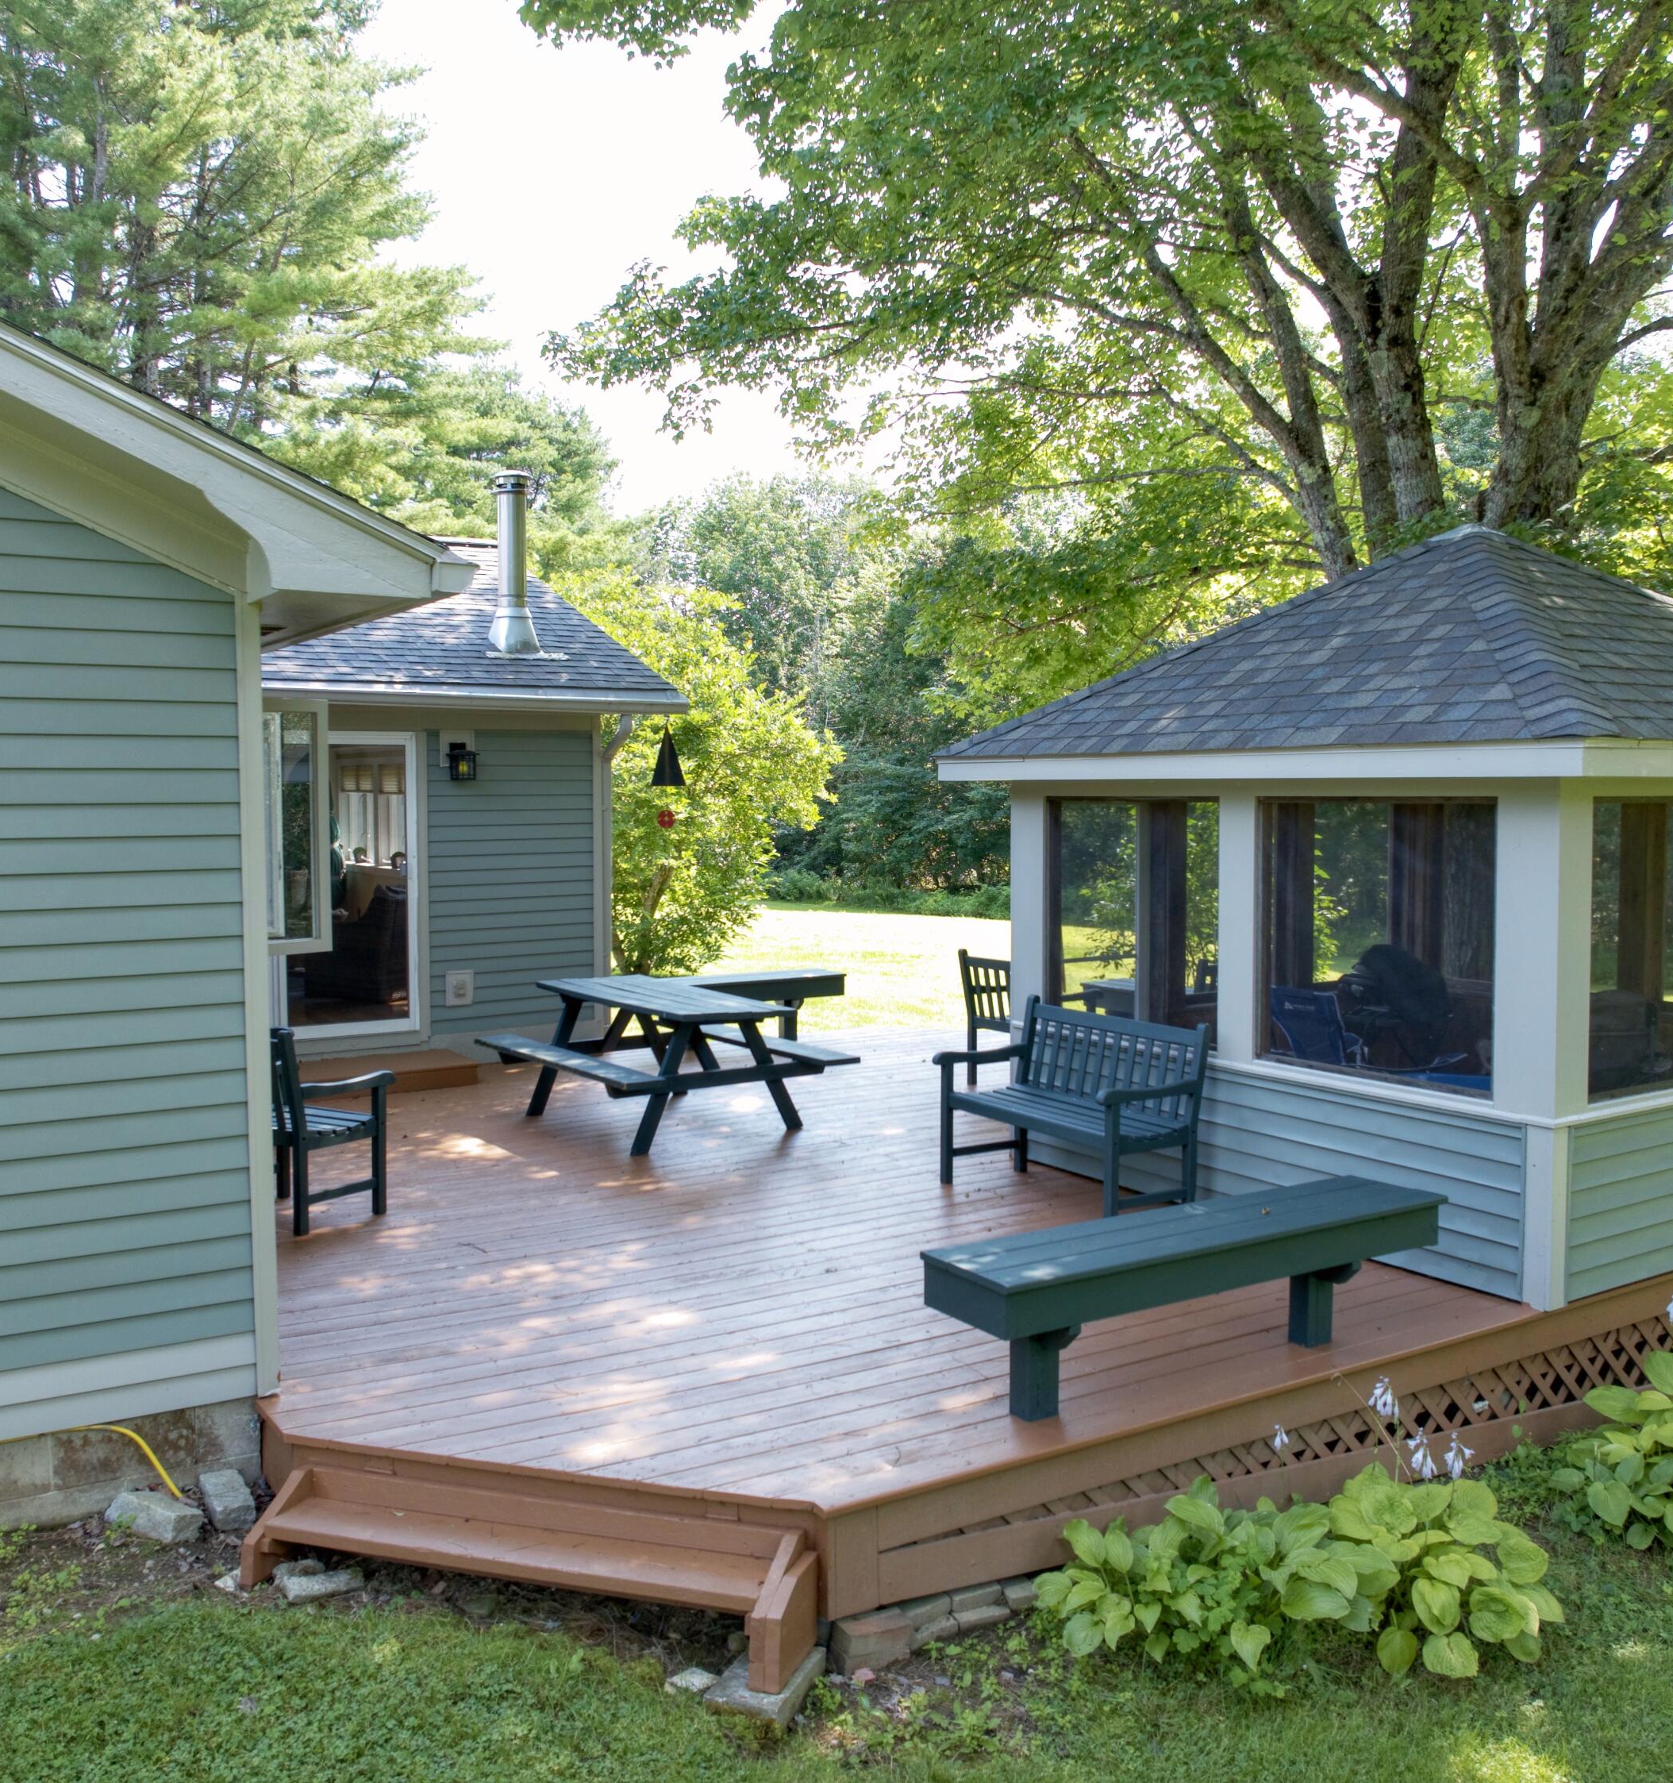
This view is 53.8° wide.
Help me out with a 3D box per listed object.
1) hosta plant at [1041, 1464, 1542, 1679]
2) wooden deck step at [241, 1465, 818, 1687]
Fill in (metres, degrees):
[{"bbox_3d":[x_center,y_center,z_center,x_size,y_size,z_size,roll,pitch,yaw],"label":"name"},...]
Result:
[{"bbox_3d":[1.336,1.885,4.616,1.400,0.440,0.820,-1,4,-13],"label":"hosta plant"},{"bbox_3d":[-0.850,1.849,4.527,1.620,0.280,0.310,1,4,17],"label":"wooden deck step"}]

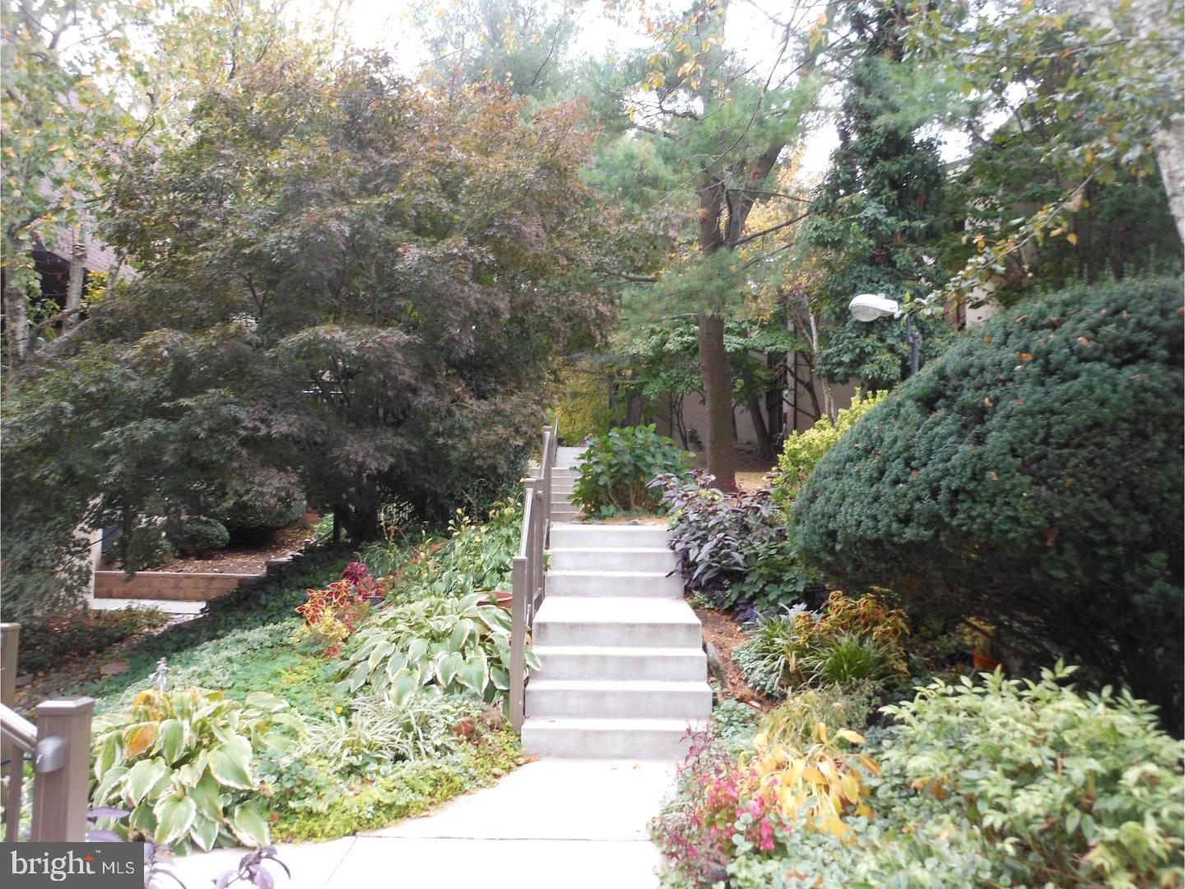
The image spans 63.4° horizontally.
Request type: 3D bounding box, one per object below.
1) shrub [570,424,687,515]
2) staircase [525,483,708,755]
[{"bbox_3d":[0.425,0.285,10.600,1.290,1.000,1.200,0,-2,1],"label":"shrub"},{"bbox_3d":[0.180,1.300,7.550,1.170,1.300,3.800,0,-2,1],"label":"staircase"}]

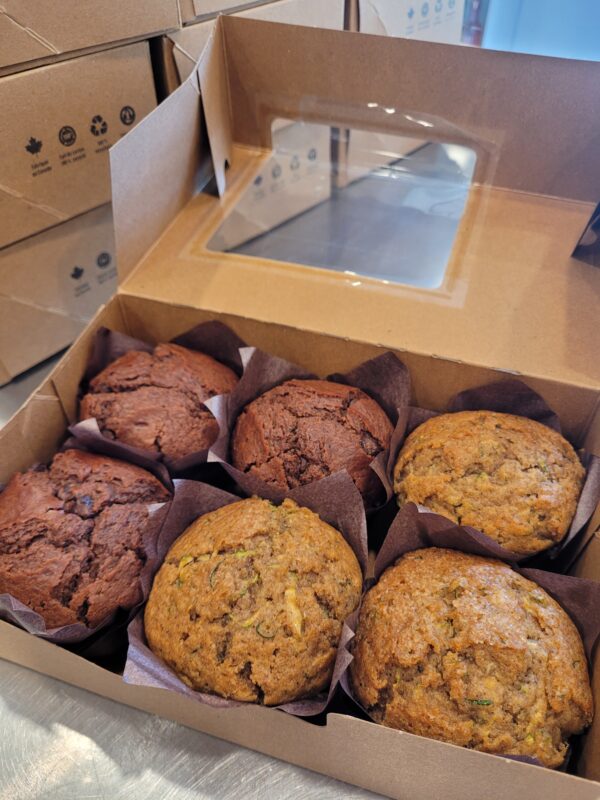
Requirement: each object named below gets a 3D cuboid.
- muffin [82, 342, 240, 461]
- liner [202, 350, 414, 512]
[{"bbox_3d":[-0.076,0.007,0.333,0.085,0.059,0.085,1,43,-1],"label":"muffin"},{"bbox_3d":[0.006,0.026,0.327,0.097,0.070,0.098,12,44,10],"label":"liner"}]

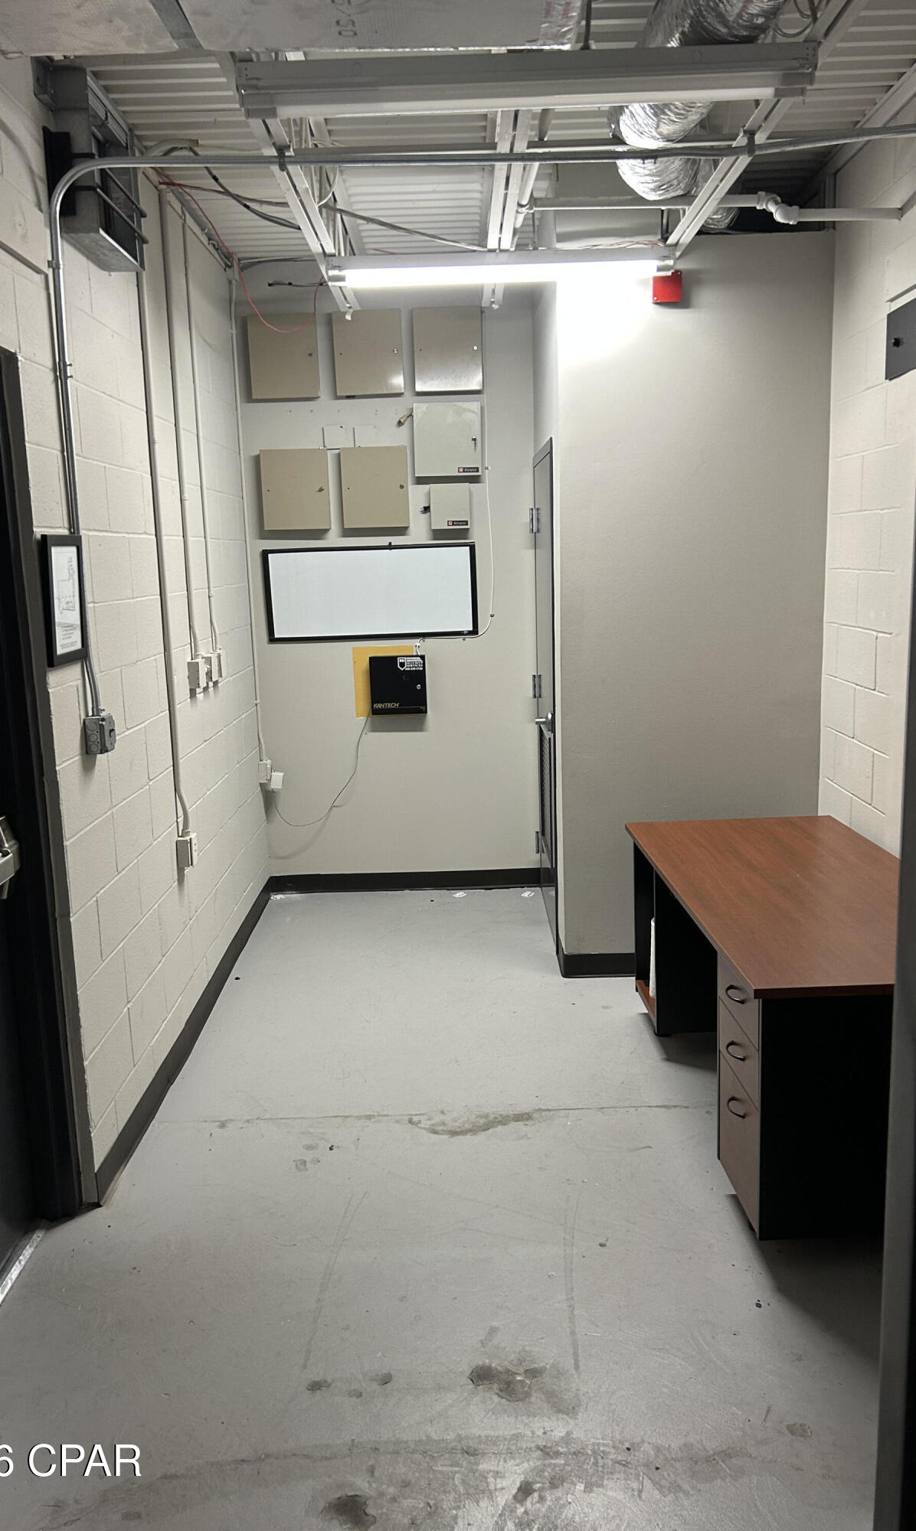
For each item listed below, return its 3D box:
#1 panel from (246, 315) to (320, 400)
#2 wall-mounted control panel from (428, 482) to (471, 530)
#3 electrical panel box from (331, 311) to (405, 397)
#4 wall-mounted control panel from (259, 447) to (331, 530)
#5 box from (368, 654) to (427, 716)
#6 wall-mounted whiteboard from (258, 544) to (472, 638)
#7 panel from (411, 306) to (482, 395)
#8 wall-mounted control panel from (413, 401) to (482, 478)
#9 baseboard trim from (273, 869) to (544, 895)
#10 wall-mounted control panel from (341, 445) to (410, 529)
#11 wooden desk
[{"bbox_3d":[-0.843,-1.989,5.612,0.322,0.386,0.085,-2,10,0],"label":"panel"},{"bbox_3d":[-0.036,-1.290,5.738,0.190,0.214,0.087,-2,10,0],"label":"wall-mounted control panel"},{"bbox_3d":[-0.430,-2.005,5.609,0.322,0.386,0.085,-2,10,0],"label":"electrical panel box"},{"bbox_3d":[-0.803,-1.370,5.726,0.322,0.386,0.085,-2,10,0],"label":"wall-mounted control panel"},{"bbox_3d":[-0.303,-0.411,5.898,0.281,0.293,0.090,-2,10,0],"label":"box"},{"bbox_3d":[-0.437,-0.877,5.846,1.068,0.465,0.025,-2,10,0],"label":"wall-mounted whiteboard"},{"bbox_3d":[-0.046,-2.019,5.606,0.322,0.386,0.085,-2,10,0],"label":"panel"},{"bbox_3d":[-0.048,-1.604,5.681,0.325,0.345,0.087,-2,10,0],"label":"wall-mounted control panel"},{"bbox_3d":[-0.277,0.630,6.128,1.440,0.102,0.013,-2,10,0],"label":"baseboard trim"},{"bbox_3d":[-0.407,-1.381,5.723,0.322,0.386,0.085,-2,10,0],"label":"wall-mounted control panel"},{"bbox_3d":[1.072,0.727,3.634,0.783,0.738,1.700,-2,10,-2],"label":"wooden desk"}]

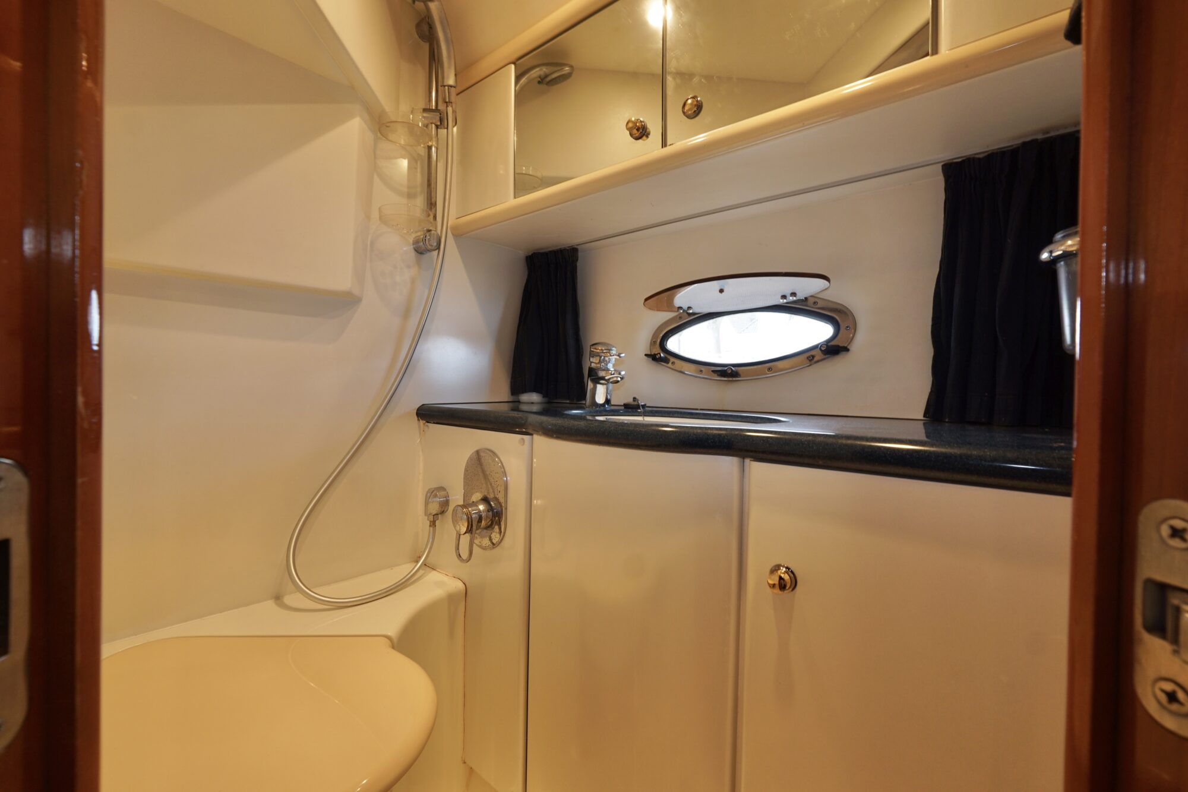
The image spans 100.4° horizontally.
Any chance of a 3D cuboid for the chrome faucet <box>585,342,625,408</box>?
[{"bbox_3d":[0.024,-0.042,0.985,0.052,0.133,0.122,0,1,-25],"label":"chrome faucet"}]

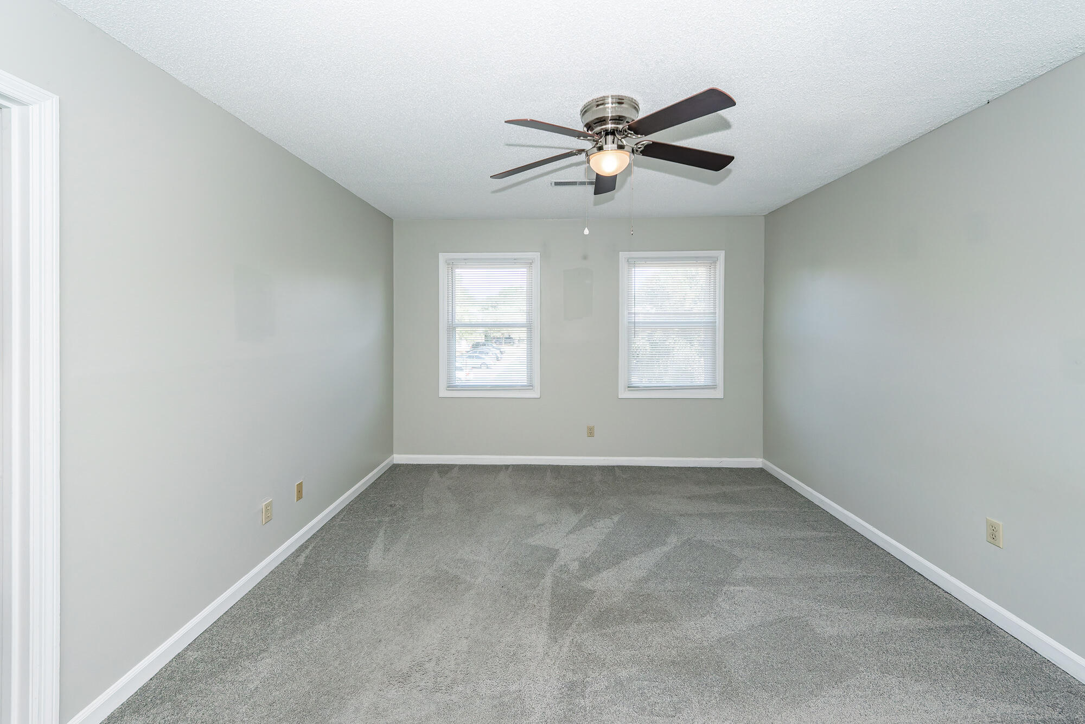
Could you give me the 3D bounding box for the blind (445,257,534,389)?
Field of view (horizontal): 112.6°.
[{"bbox_3d":[-0.524,-0.368,3.589,0.869,1.305,0.035,0,3,2],"label":"blind"}]

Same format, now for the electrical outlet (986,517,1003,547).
[{"bbox_3d":[2.088,0.789,1.671,0.008,0.114,0.070,0,3,2],"label":"electrical outlet"}]

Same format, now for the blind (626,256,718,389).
[{"bbox_3d":[1.270,-0.366,3.536,0.869,1.287,0.035,0,3,2],"label":"blind"}]

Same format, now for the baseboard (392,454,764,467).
[{"bbox_3d":[0.332,0.992,3.619,3.678,0.091,0.015,0,3,2],"label":"baseboard"}]

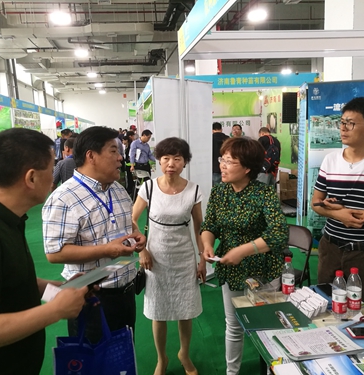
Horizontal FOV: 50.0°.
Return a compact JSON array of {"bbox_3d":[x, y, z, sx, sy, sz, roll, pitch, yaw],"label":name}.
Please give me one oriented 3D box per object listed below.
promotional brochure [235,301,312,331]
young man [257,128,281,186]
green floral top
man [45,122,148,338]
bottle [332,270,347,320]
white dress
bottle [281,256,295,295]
[{"bbox_3d":[0.423,0.612,1.850,0.298,0.018,0.210,-4,9,-9],"label":"promotional brochure"},{"bbox_3d":[1.342,-0.155,5.959,0.480,1.600,0.400,-8,10,-30],"label":"young man"},{"bbox_3d":[0.351,0.271,2.171,0.500,0.610,0.360,5,12,42],"label":"green floral top"},{"bbox_3d":[-0.344,0.559,1.786,0.400,1.655,0.480,2,10,27],"label":"man"},{"bbox_3d":[0.731,0.495,1.799,0.066,0.230,0.066,-3,9,0],"label":"bottle"},{"bbox_3d":[-0.061,0.407,2.513,0.420,0.910,0.270,-4,9,-7],"label":"white dress"},{"bbox_3d":[0.556,0.468,2.031,0.066,0.230,0.066,-3,9,0],"label":"bottle"}]

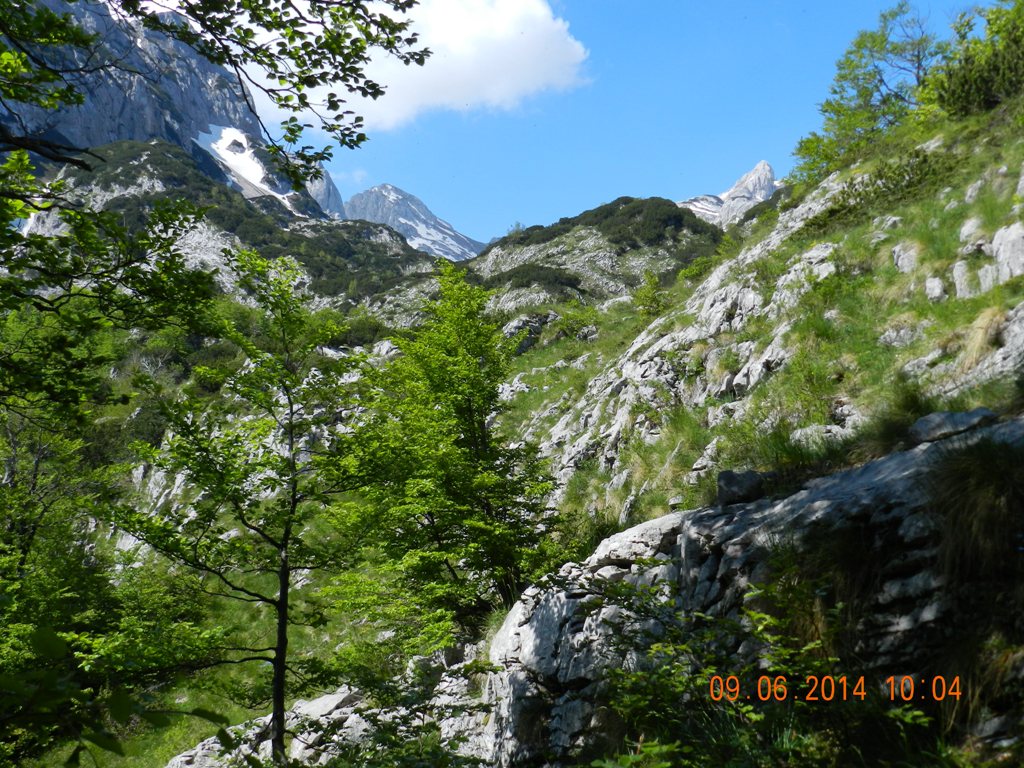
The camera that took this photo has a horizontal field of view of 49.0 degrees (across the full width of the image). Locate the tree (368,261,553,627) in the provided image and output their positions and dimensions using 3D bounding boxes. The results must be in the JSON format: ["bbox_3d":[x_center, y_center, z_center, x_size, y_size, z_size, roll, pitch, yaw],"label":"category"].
[{"bbox_3d":[-0.654,0.741,14.000,2.300,4.600,2.300,0,-8,0],"label":"tree"}]

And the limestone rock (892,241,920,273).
[{"bbox_3d":[6.001,-1.940,17.100,0.420,0.480,0.380,-3,-8,19],"label":"limestone rock"}]

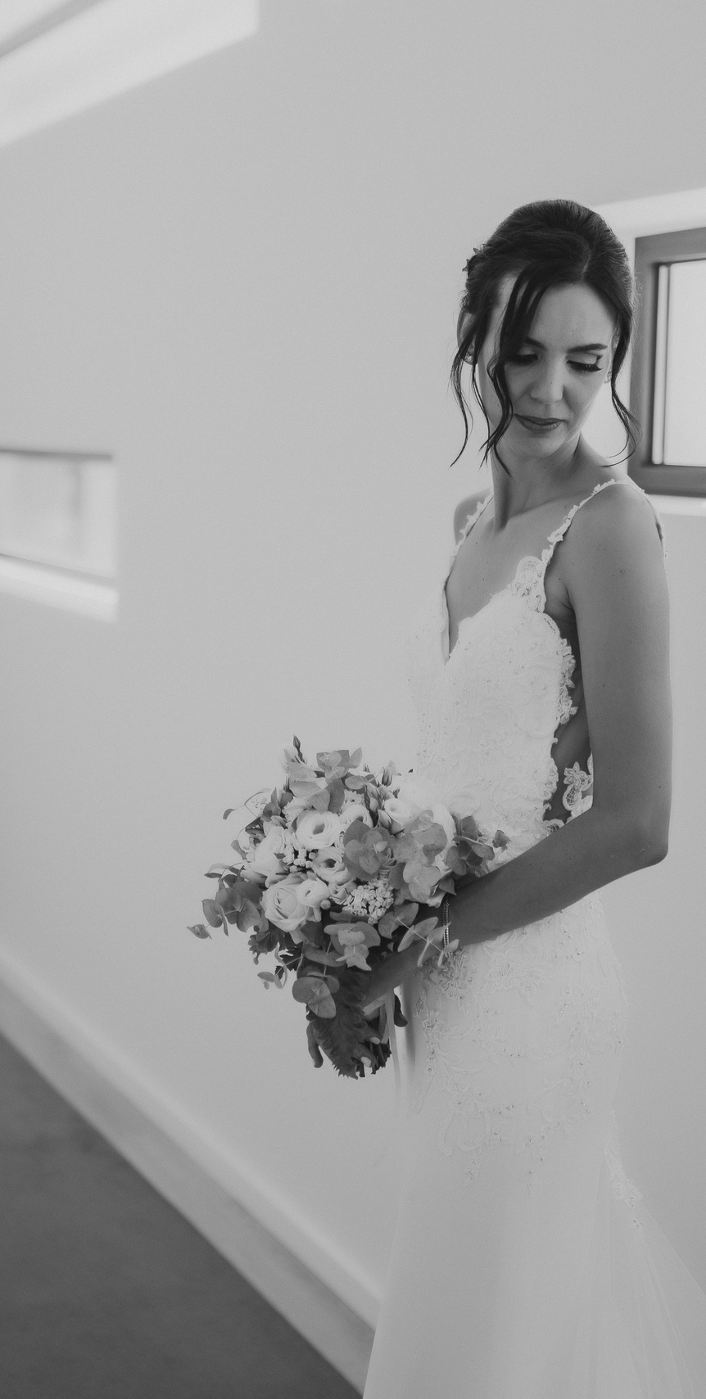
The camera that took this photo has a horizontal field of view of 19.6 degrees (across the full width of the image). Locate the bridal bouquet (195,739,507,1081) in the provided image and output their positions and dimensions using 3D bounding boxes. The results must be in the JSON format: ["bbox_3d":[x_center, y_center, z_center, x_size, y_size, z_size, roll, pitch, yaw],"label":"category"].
[{"bbox_3d":[-0.006,0.196,1.930,0.295,0.315,0.280,0,7,0],"label":"bridal bouquet"}]

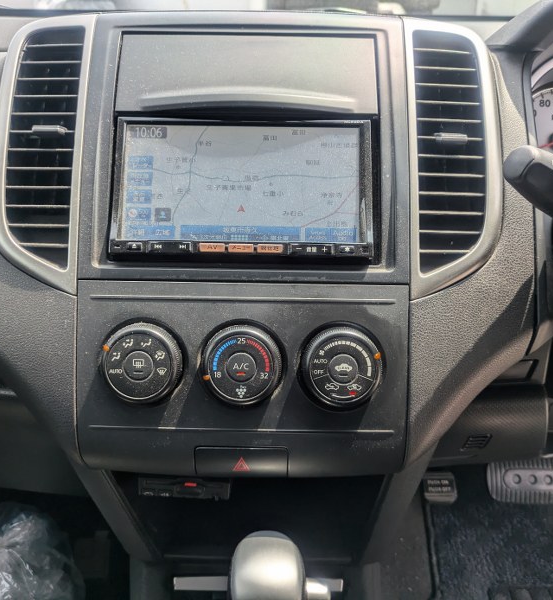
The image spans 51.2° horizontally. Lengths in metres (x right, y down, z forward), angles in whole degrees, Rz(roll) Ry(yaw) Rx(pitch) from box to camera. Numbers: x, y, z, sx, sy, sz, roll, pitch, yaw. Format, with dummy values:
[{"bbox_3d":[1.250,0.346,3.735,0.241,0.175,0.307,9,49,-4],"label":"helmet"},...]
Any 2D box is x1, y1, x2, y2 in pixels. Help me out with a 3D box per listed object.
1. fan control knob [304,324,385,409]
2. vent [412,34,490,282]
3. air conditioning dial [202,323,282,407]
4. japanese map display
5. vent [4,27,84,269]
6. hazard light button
[{"bbox_3d":[0.042,0.043,0.368,0.051,0.051,0.021,1,-5,1],"label":"fan control knob"},{"bbox_3d":[0.121,-0.104,0.407,0.051,0.173,0.025,1,-10,-13],"label":"vent"},{"bbox_3d":[-0.022,0.042,0.369,0.051,0.051,0.021,1,-5,1],"label":"air conditioning dial"},{"bbox_3d":[-0.025,-0.081,0.394,0.161,0.086,0.011,1,-9,1],"label":"japanese map display"},{"bbox_3d":[-0.163,-0.107,0.407,0.052,0.173,0.025,1,-9,14],"label":"vent"},{"bbox_3d":[-0.024,0.106,0.378,0.061,0.021,0.011,1,2,1],"label":"hazard light button"}]

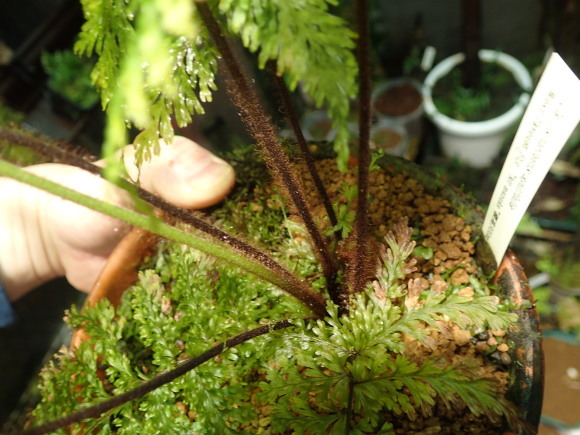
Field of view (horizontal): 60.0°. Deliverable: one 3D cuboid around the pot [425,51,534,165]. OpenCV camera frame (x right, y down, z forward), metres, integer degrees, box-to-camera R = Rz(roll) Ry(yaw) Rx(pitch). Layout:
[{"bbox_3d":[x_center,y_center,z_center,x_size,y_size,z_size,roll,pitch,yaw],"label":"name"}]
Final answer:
[{"bbox_3d":[0.440,-0.237,1.204,0.225,0.211,0.225,5,63,19],"label":"pot"}]

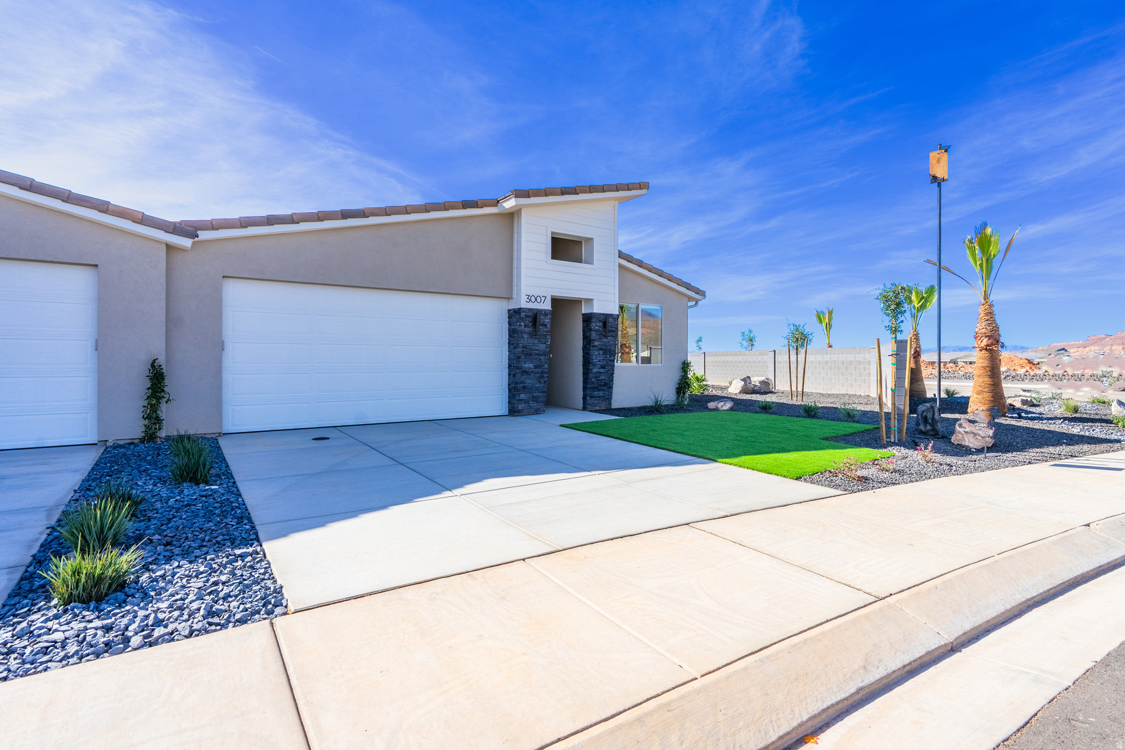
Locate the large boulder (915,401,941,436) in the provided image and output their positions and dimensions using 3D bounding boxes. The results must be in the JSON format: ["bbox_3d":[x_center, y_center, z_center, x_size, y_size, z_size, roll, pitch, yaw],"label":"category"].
[{"bbox_3d":[6.430,0.760,8.800,0.400,0.580,0.380,1,1,36],"label":"large boulder"}]

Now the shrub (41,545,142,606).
[{"bbox_3d":[-2.555,1.085,2.730,0.420,0.270,0.400,-1,2,-43],"label":"shrub"}]

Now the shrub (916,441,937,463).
[{"bbox_3d":[4.700,0.995,6.460,0.230,0.270,0.220,1,1,36],"label":"shrub"}]

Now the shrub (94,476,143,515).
[{"bbox_3d":[-3.480,0.980,3.950,0.330,0.320,0.330,-1,2,-42],"label":"shrub"}]

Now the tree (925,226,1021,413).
[{"bbox_3d":[9.040,-1.230,11.000,1.600,4.270,1.400,1,1,39],"label":"tree"}]

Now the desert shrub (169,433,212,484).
[{"bbox_3d":[-3.755,0.840,5.050,0.370,0.460,0.360,-1,1,-37],"label":"desert shrub"}]

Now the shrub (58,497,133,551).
[{"bbox_3d":[-3.370,1.060,3.620,0.430,0.390,0.430,-1,1,-43],"label":"shrub"}]

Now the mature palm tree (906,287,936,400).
[{"bbox_3d":[12.040,-1.110,16.800,0.900,3.790,0.900,1,1,36],"label":"mature palm tree"}]

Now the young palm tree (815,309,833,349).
[{"bbox_3d":[12.600,-1.300,24.000,0.900,3.800,0.900,1,1,28],"label":"young palm tree"}]

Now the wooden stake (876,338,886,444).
[{"bbox_3d":[5.100,0.253,8.000,0.052,1.680,0.052,-3,1,32],"label":"wooden stake"}]

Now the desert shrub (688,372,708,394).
[{"bbox_3d":[4.750,0.280,17.600,0.680,0.800,0.680,0,1,15],"label":"desert shrub"}]

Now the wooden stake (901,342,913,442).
[{"bbox_3d":[5.497,0.253,7.980,0.055,1.634,0.055,5,0,35],"label":"wooden stake"}]

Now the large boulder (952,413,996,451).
[{"bbox_3d":[6.240,0.885,7.600,0.530,0.430,0.440,1,1,39],"label":"large boulder"}]

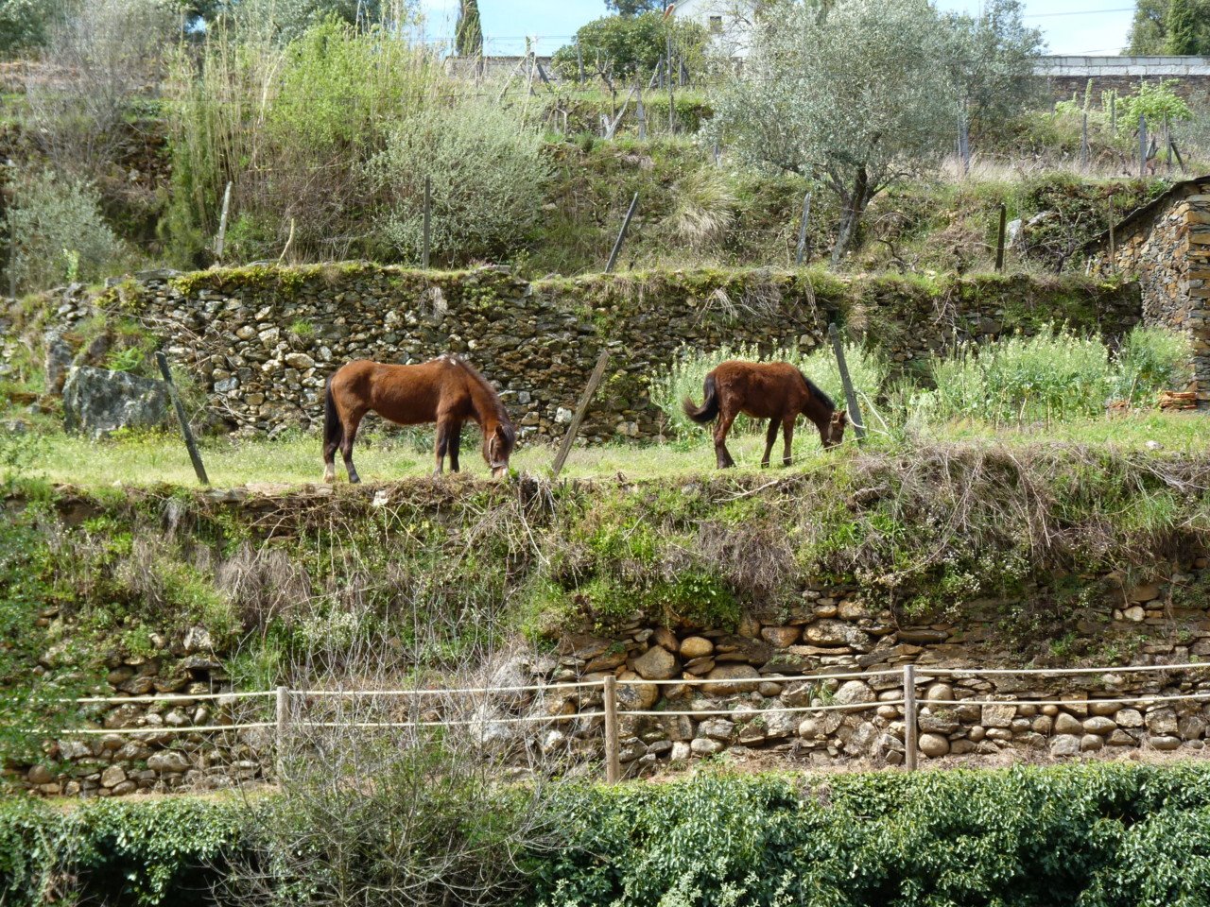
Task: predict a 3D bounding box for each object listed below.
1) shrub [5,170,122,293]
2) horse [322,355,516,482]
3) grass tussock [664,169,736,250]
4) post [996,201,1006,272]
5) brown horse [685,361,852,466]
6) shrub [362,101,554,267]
[{"bbox_3d":[-7.073,-2.892,41.500,1.530,1.570,1.400,0,5,0],"label":"shrub"},{"bbox_3d":[-2.102,-0.391,36.000,2.130,1.390,0.520,-1,5,-8],"label":"horse"},{"bbox_3d":[1.389,-3.586,46.500,1.100,1.200,1.000,0,2,0],"label":"grass tussock"},{"bbox_3d":[5.161,-2.812,41.500,0.085,0.930,0.085,4,5,0],"label":"post"},{"bbox_3d":[1.854,-0.454,36.800,1.860,1.230,0.430,-1,5,-10],"label":"brown horse"},{"bbox_3d":[-1.951,-3.606,42.500,2.430,2.150,2.100,0,5,0],"label":"shrub"}]

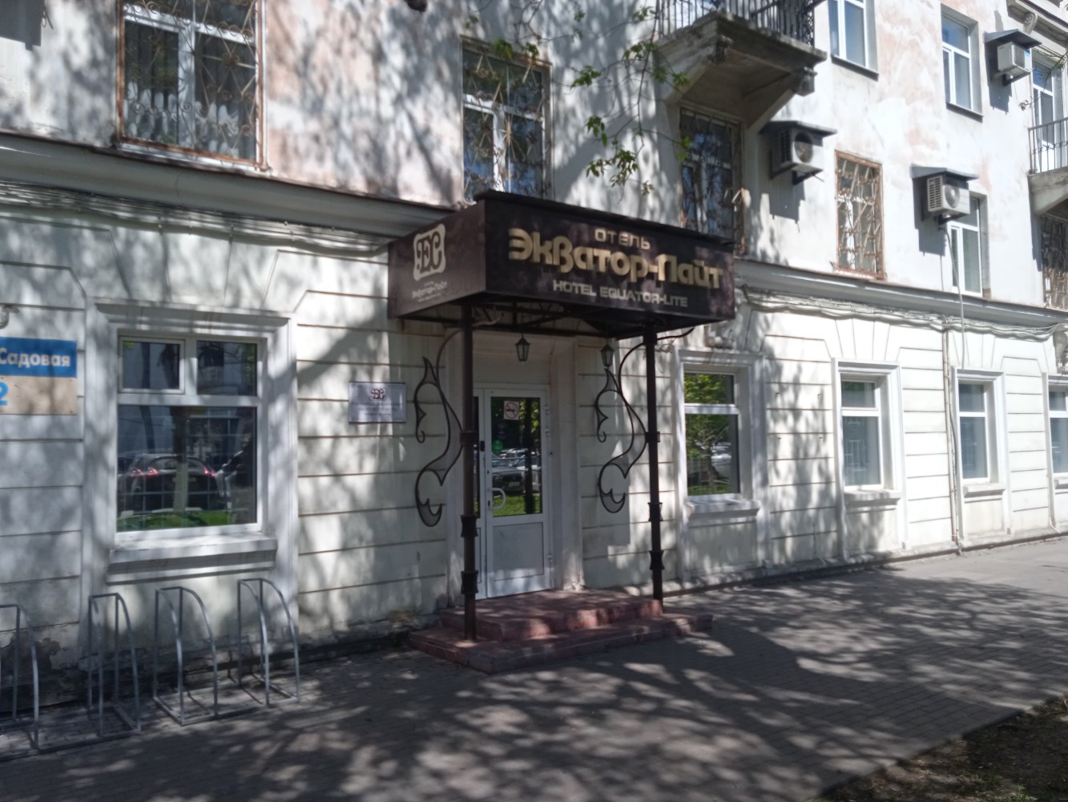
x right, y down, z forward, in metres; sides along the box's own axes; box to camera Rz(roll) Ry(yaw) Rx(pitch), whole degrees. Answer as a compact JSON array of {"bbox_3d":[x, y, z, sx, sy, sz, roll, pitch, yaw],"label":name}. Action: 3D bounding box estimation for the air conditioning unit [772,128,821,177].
[{"bbox_3d":[3.660,-3.430,11.856,0.658,0.501,0.214,1,-5,-35],"label":"air conditioning unit"}]

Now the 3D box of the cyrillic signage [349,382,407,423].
[{"bbox_3d":[-1.490,0.015,8.301,0.585,0.381,0.019,1,-5,-35],"label":"cyrillic signage"}]

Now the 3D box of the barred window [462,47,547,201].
[{"bbox_3d":[-0.281,-2.905,9.468,1.174,1.790,0.130,1,-5,-35],"label":"barred window"}]

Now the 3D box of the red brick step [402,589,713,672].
[{"bbox_3d":[0.205,2.108,8.252,2.601,0.230,1.706,1,-5,-35],"label":"red brick step"}]

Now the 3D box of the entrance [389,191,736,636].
[{"bbox_3d":[0.314,0.243,8.565,2.968,3.741,1.890,1,-5,-35],"label":"entrance"}]

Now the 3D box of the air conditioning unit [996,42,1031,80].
[{"bbox_3d":[8.736,-6.179,15.696,0.662,0.425,0.256,1,-5,-35],"label":"air conditioning unit"}]

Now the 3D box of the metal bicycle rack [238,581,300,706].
[{"bbox_3d":[-2.034,1.802,6.543,0.220,0.791,0.837,1,-5,-35],"label":"metal bicycle rack"}]

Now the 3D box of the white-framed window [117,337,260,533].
[{"bbox_3d":[-2.961,0.296,7.481,1.186,1.660,0.099,1,-5,-35],"label":"white-framed window"}]

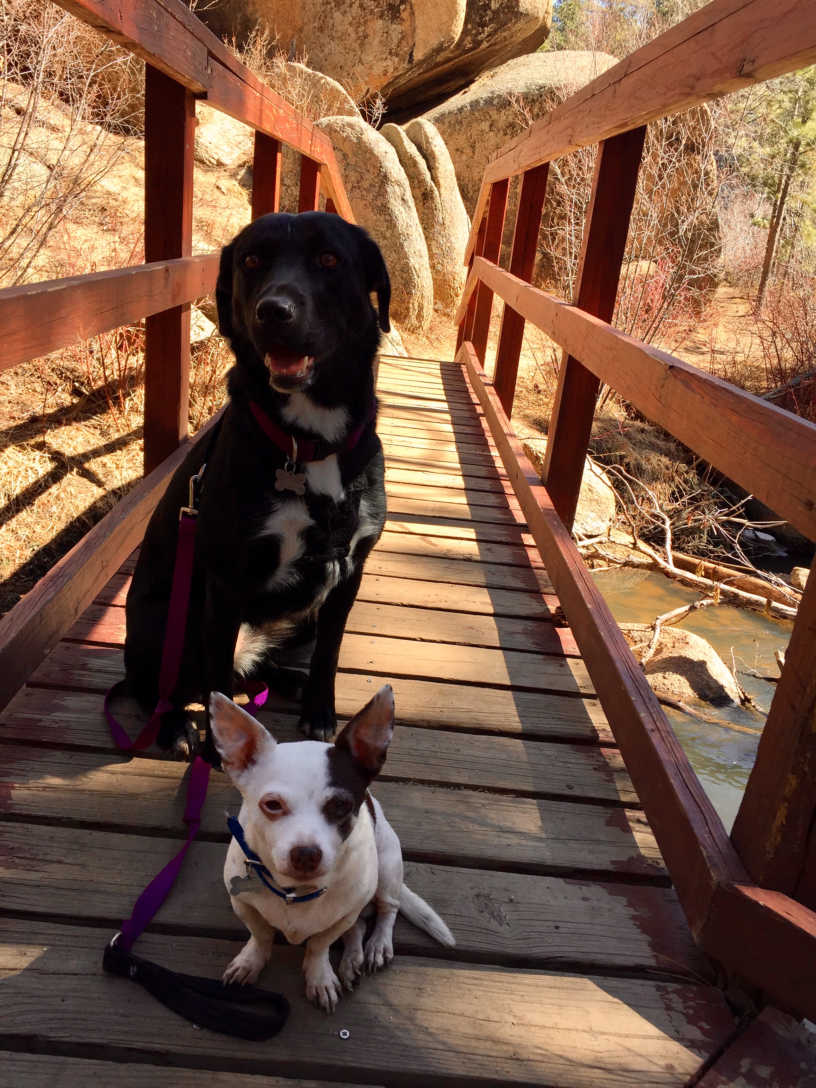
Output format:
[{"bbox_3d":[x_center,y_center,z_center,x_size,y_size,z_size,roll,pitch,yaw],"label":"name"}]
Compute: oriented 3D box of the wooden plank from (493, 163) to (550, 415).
[{"bbox_3d":[0.436,-0.990,3.643,0.090,1.080,0.090,6,19,-2],"label":"wooden plank"}]

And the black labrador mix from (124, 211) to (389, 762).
[{"bbox_3d":[-0.230,-0.123,1.330,0.345,0.695,0.560,1,20,-17],"label":"black labrador mix"}]

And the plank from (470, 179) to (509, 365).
[{"bbox_3d":[0.430,-1.433,4.889,0.090,1.080,0.090,6,19,-2],"label":"plank"}]

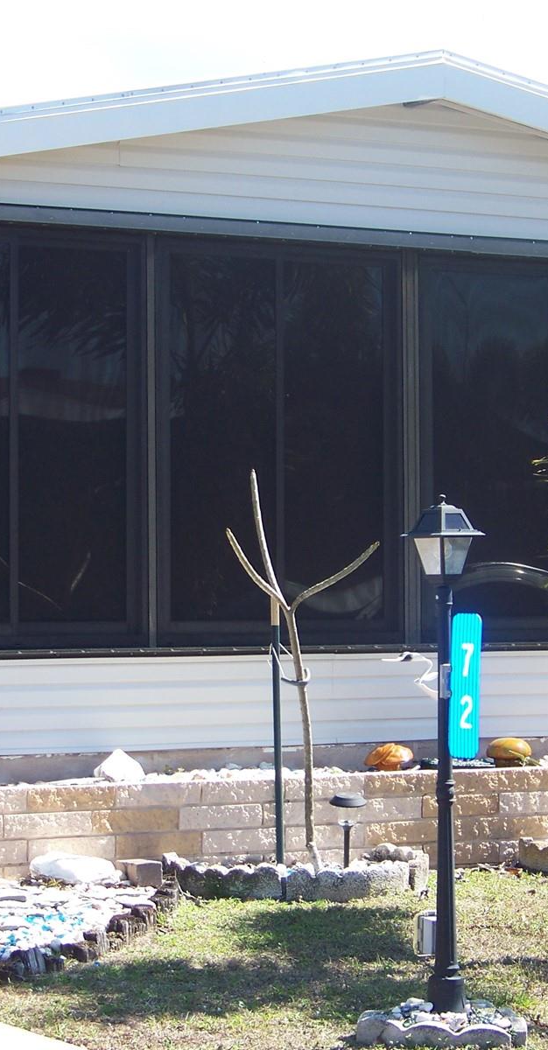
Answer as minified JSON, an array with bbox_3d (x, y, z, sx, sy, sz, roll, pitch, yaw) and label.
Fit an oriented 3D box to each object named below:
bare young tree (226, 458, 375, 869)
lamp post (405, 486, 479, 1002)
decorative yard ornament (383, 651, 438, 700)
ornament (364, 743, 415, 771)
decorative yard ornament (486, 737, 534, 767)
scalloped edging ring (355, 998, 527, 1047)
[{"bbox_3d":[0.117,0.586,12.700,0.610,1.630,0.480,0,-1,0],"label":"bare young tree"},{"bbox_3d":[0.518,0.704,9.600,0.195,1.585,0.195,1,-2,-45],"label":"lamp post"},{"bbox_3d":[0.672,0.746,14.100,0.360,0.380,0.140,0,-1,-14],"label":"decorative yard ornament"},{"bbox_3d":[0.518,1.041,14.100,0.215,0.135,0.200,0,-1,0],"label":"ornament"},{"bbox_3d":[1.073,1.041,14.400,0.210,0.135,0.200,0,-1,0],"label":"decorative yard ornament"},{"bbox_3d":[0.506,1.516,9.580,0.525,0.100,0.470,0,-1,0],"label":"scalloped edging ring"}]

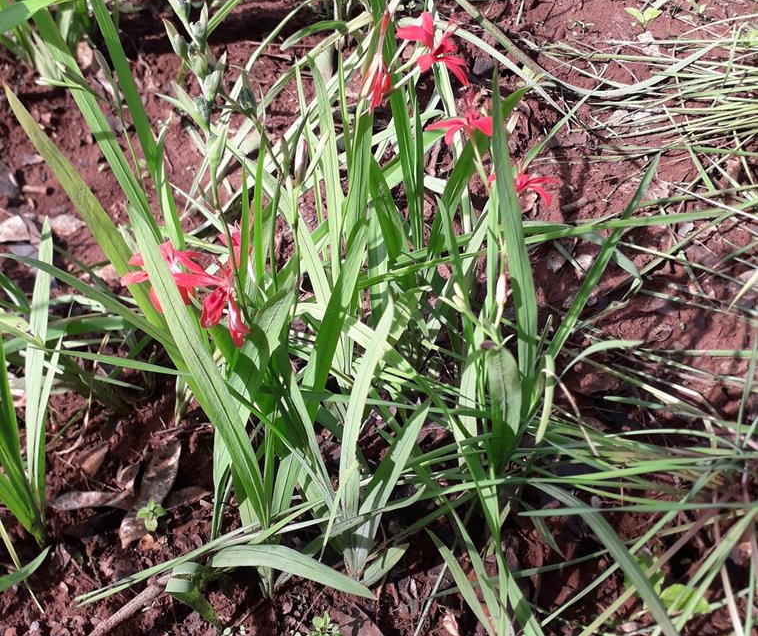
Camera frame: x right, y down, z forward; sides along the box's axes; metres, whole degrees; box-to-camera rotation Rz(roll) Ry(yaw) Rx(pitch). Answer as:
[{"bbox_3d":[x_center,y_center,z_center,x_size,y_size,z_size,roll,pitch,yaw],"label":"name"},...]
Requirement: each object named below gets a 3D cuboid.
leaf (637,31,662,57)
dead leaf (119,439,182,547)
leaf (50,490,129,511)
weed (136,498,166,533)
[{"bbox_3d":[0.377,-0.381,1.096,0.022,0.012,0.058,-11,51,-9],"label":"leaf"},{"bbox_3d":[-0.188,0.143,0.650,0.026,0.020,0.094,11,51,9],"label":"dead leaf"},{"bbox_3d":[-0.237,0.150,0.646,0.064,0.014,0.019,-5,50,-4],"label":"leaf"},{"bbox_3d":[-0.183,0.160,0.634,0.024,0.018,0.022,0,50,0],"label":"weed"}]

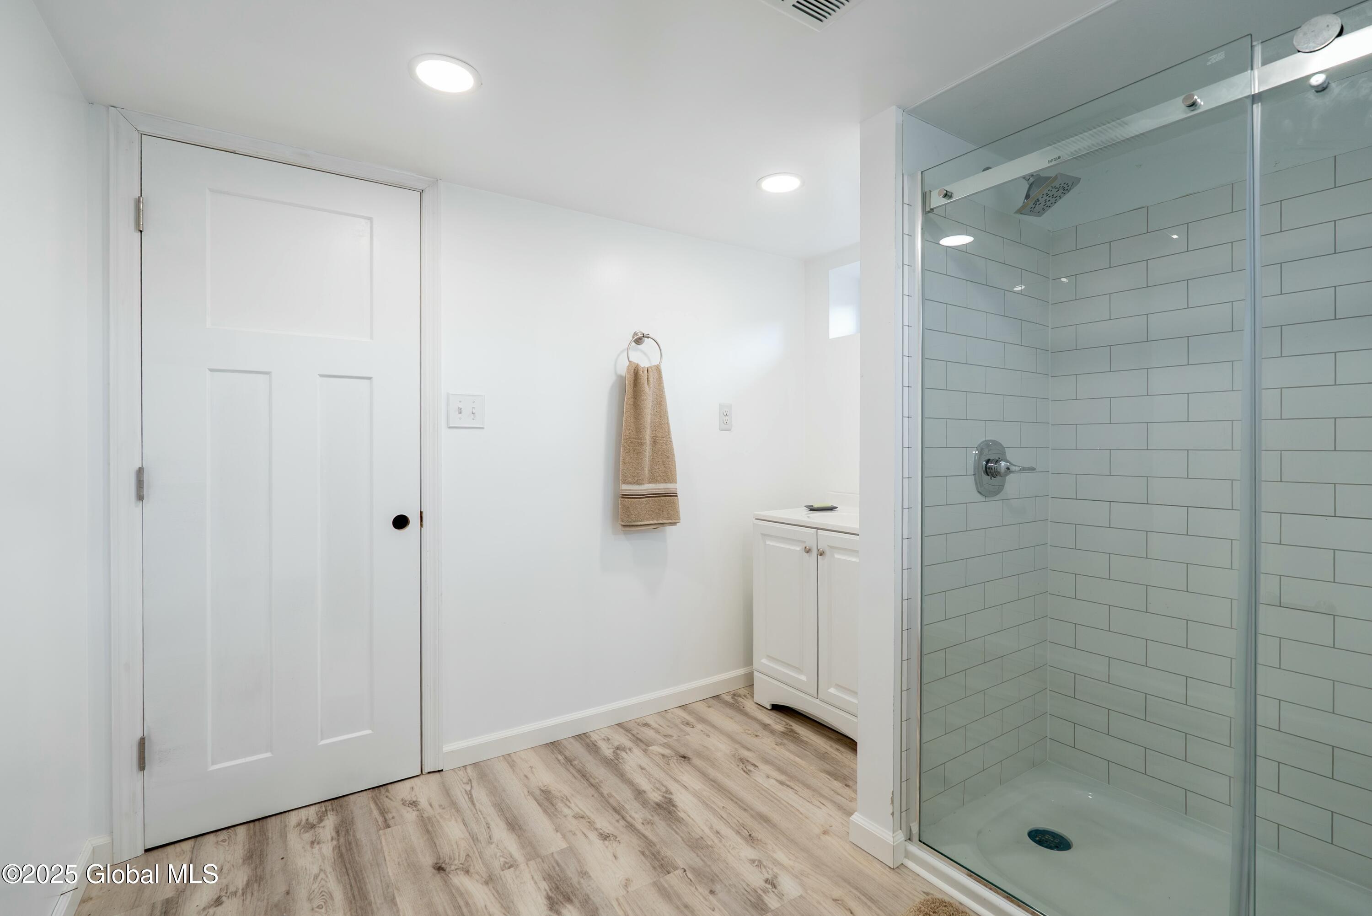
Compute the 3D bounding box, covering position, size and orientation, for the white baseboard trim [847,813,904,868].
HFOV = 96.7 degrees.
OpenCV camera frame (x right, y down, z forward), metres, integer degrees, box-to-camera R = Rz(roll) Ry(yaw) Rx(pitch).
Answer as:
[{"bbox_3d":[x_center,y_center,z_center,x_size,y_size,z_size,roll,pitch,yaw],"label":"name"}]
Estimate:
[{"bbox_3d":[0.525,1.044,1.682,0.045,0.084,0.147,0,1,-34],"label":"white baseboard trim"}]

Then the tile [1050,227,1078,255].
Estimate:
[{"bbox_3d":[1.262,-0.720,2.038,0.009,0.080,0.079,0,1,-34],"label":"tile"}]

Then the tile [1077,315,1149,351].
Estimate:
[{"bbox_3d":[1.342,-0.391,1.925,0.009,0.080,0.197,0,1,-34],"label":"tile"}]

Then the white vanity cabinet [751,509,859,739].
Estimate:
[{"bbox_3d":[0.705,0.662,2.503,0.480,0.833,0.765,0,1,-34],"label":"white vanity cabinet"}]

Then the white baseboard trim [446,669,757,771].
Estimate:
[{"bbox_3d":[-0.186,1.038,2.553,1.573,0.084,0.014,0,1,-34],"label":"white baseboard trim"}]

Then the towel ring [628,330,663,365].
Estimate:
[{"bbox_3d":[-0.177,-0.426,2.511,0.164,0.165,0.076,0,1,-34],"label":"towel ring"}]

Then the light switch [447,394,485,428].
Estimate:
[{"bbox_3d":[-0.773,-0.165,2.145,0.125,0.123,0.015,0,1,-34],"label":"light switch"}]

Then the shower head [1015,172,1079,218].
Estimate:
[{"bbox_3d":[1.013,-0.770,1.739,0.135,0.080,0.135,-10,-25,-33],"label":"shower head"}]

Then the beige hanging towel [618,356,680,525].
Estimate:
[{"bbox_3d":[-0.146,-0.055,2.510,0.268,0.672,0.070,0,1,-34],"label":"beige hanging towel"}]

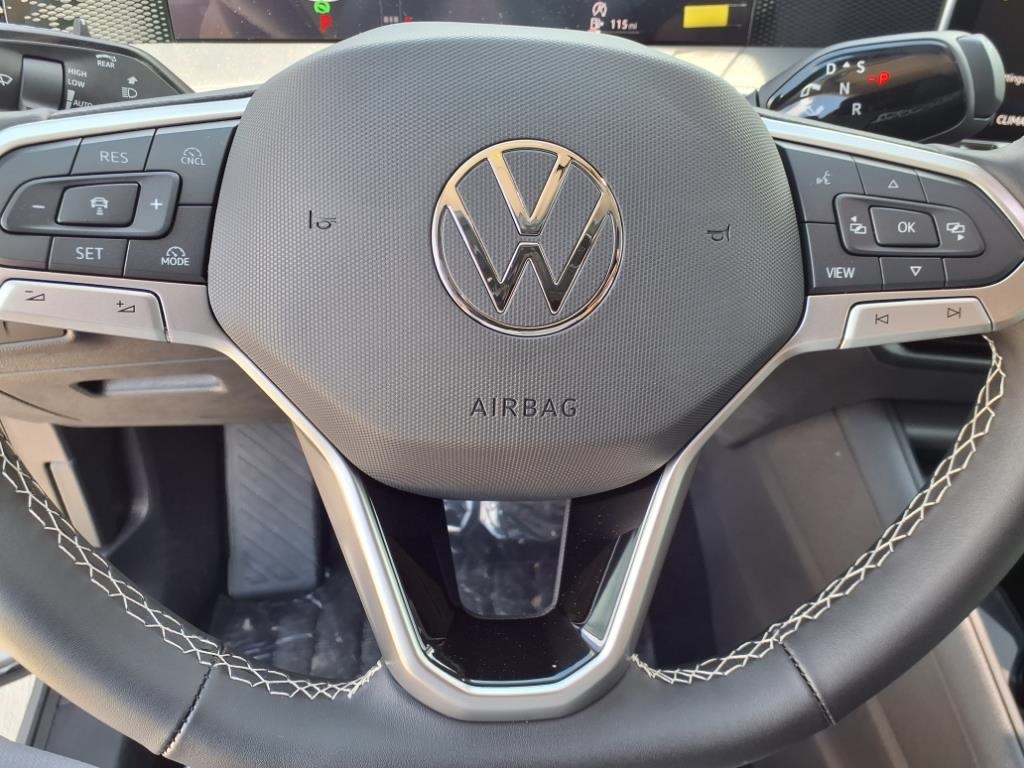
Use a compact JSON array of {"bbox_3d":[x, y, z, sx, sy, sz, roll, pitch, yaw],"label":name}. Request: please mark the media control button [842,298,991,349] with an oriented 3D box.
[{"bbox_3d":[0.126,-0.020,0.254,0.047,0.014,0.009,-5,4,2],"label":"media control button"}]

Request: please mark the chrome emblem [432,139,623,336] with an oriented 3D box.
[{"bbox_3d":[0.005,-0.041,0.228,0.055,0.055,0.005,0,4,-7],"label":"chrome emblem"}]

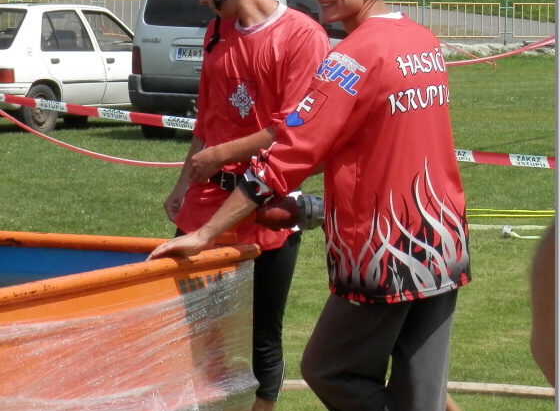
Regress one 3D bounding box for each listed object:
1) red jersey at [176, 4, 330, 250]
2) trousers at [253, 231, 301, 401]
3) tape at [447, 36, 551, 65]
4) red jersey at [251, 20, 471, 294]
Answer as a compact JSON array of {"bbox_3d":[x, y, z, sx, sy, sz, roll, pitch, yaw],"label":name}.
[{"bbox_3d":[-0.079,-0.239,4.694,0.490,0.710,0.330,7,10,36],"label":"red jersey"},{"bbox_3d":[-0.113,0.285,4.961,0.390,0.650,0.300,5,9,30],"label":"trousers"},{"bbox_3d":[1.605,-1.134,11.500,0.840,0.210,0.100,3,9,20],"label":"tape"},{"bbox_3d":[0.223,-0.137,4.293,0.500,0.740,0.500,9,11,42],"label":"red jersey"}]

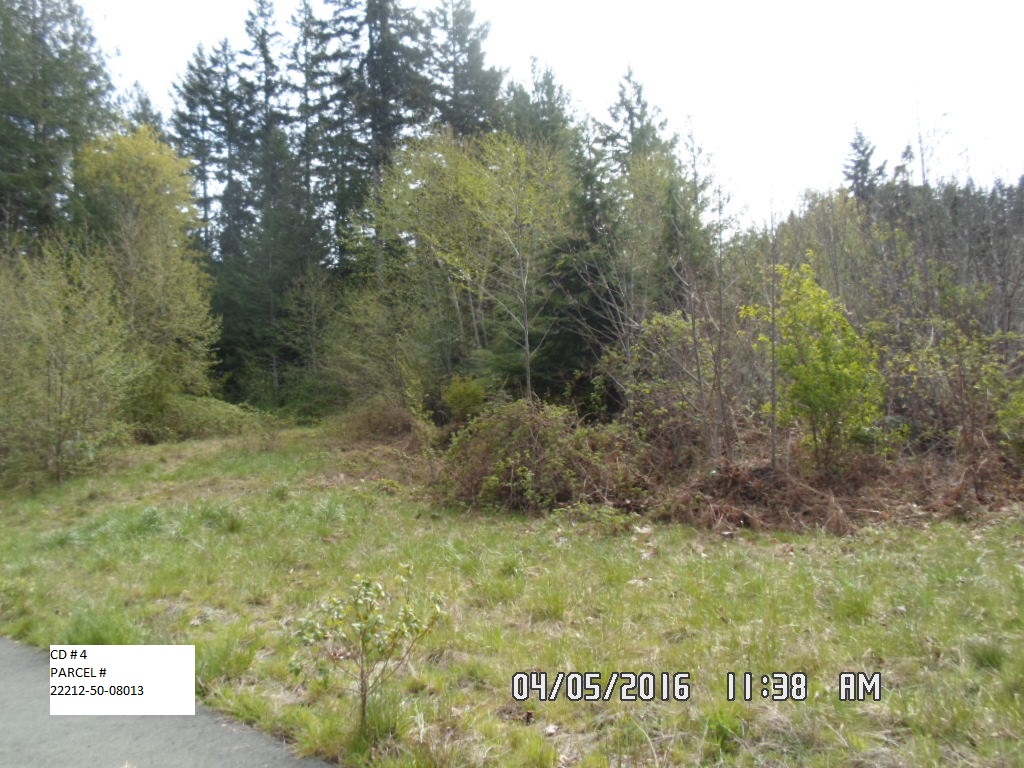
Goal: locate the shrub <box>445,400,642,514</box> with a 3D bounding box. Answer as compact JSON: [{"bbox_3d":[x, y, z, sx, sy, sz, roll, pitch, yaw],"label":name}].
[{"bbox_3d":[0.420,0.930,10.000,2.600,1.450,1.900,0,0,0],"label":"shrub"}]

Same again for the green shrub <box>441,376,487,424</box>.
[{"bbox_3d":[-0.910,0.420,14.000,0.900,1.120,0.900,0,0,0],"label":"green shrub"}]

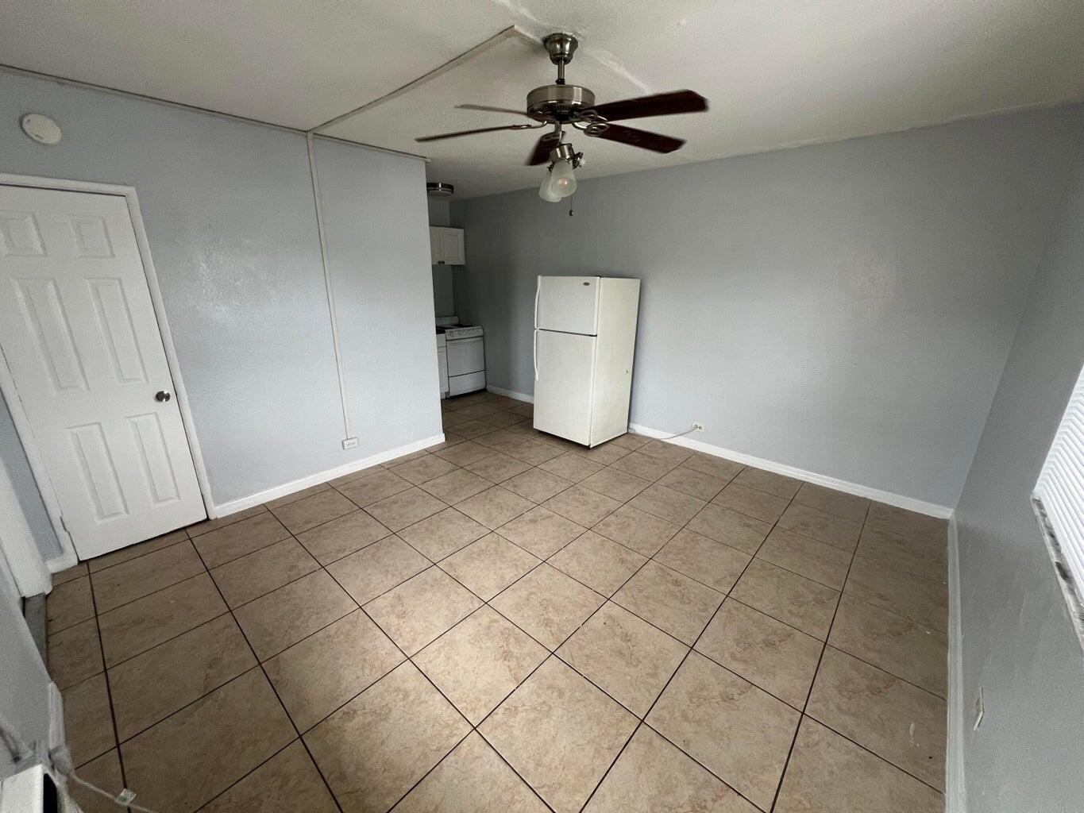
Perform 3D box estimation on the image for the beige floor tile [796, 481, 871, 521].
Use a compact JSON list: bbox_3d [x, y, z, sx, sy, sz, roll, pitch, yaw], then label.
[{"bbox_3d":[2.262,0.740,3.193,0.452,0.010,0.452,15,22,40],"label":"beige floor tile"}]

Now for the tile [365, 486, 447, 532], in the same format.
[{"bbox_3d":[-1.000,0.757,3.015,0.446,0.015,0.446,15,22,39],"label":"tile"}]

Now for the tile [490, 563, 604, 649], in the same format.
[{"bbox_3d":[0.033,1.031,2.146,0.450,0.012,0.450,15,22,40],"label":"tile"}]

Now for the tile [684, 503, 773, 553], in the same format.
[{"bbox_3d":[1.312,0.843,2.846,0.450,0.015,0.450,15,23,39],"label":"tile"}]

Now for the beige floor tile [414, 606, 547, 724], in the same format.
[{"bbox_3d":[-0.262,1.098,1.786,0.440,0.010,0.440,15,22,39],"label":"beige floor tile"}]

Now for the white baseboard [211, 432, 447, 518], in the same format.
[{"bbox_3d":[-1.655,0.538,3.560,0.014,0.084,1.974,14,22,38],"label":"white baseboard"}]

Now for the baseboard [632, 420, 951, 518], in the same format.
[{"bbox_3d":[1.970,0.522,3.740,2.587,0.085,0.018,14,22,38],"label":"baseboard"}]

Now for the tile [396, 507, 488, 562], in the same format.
[{"bbox_3d":[-0.649,0.848,2.724,0.452,0.010,0.452,15,22,40],"label":"tile"}]

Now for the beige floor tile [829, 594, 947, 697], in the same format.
[{"bbox_3d":[1.640,1.105,1.929,0.416,0.010,0.452,15,22,40],"label":"beige floor tile"}]

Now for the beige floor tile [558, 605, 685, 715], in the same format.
[{"bbox_3d":[0.372,1.121,1.859,0.450,0.012,0.450,15,22,40],"label":"beige floor tile"}]

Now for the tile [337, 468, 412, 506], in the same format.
[{"bbox_3d":[-1.319,0.642,3.231,0.440,0.010,0.440,15,22,39],"label":"tile"}]

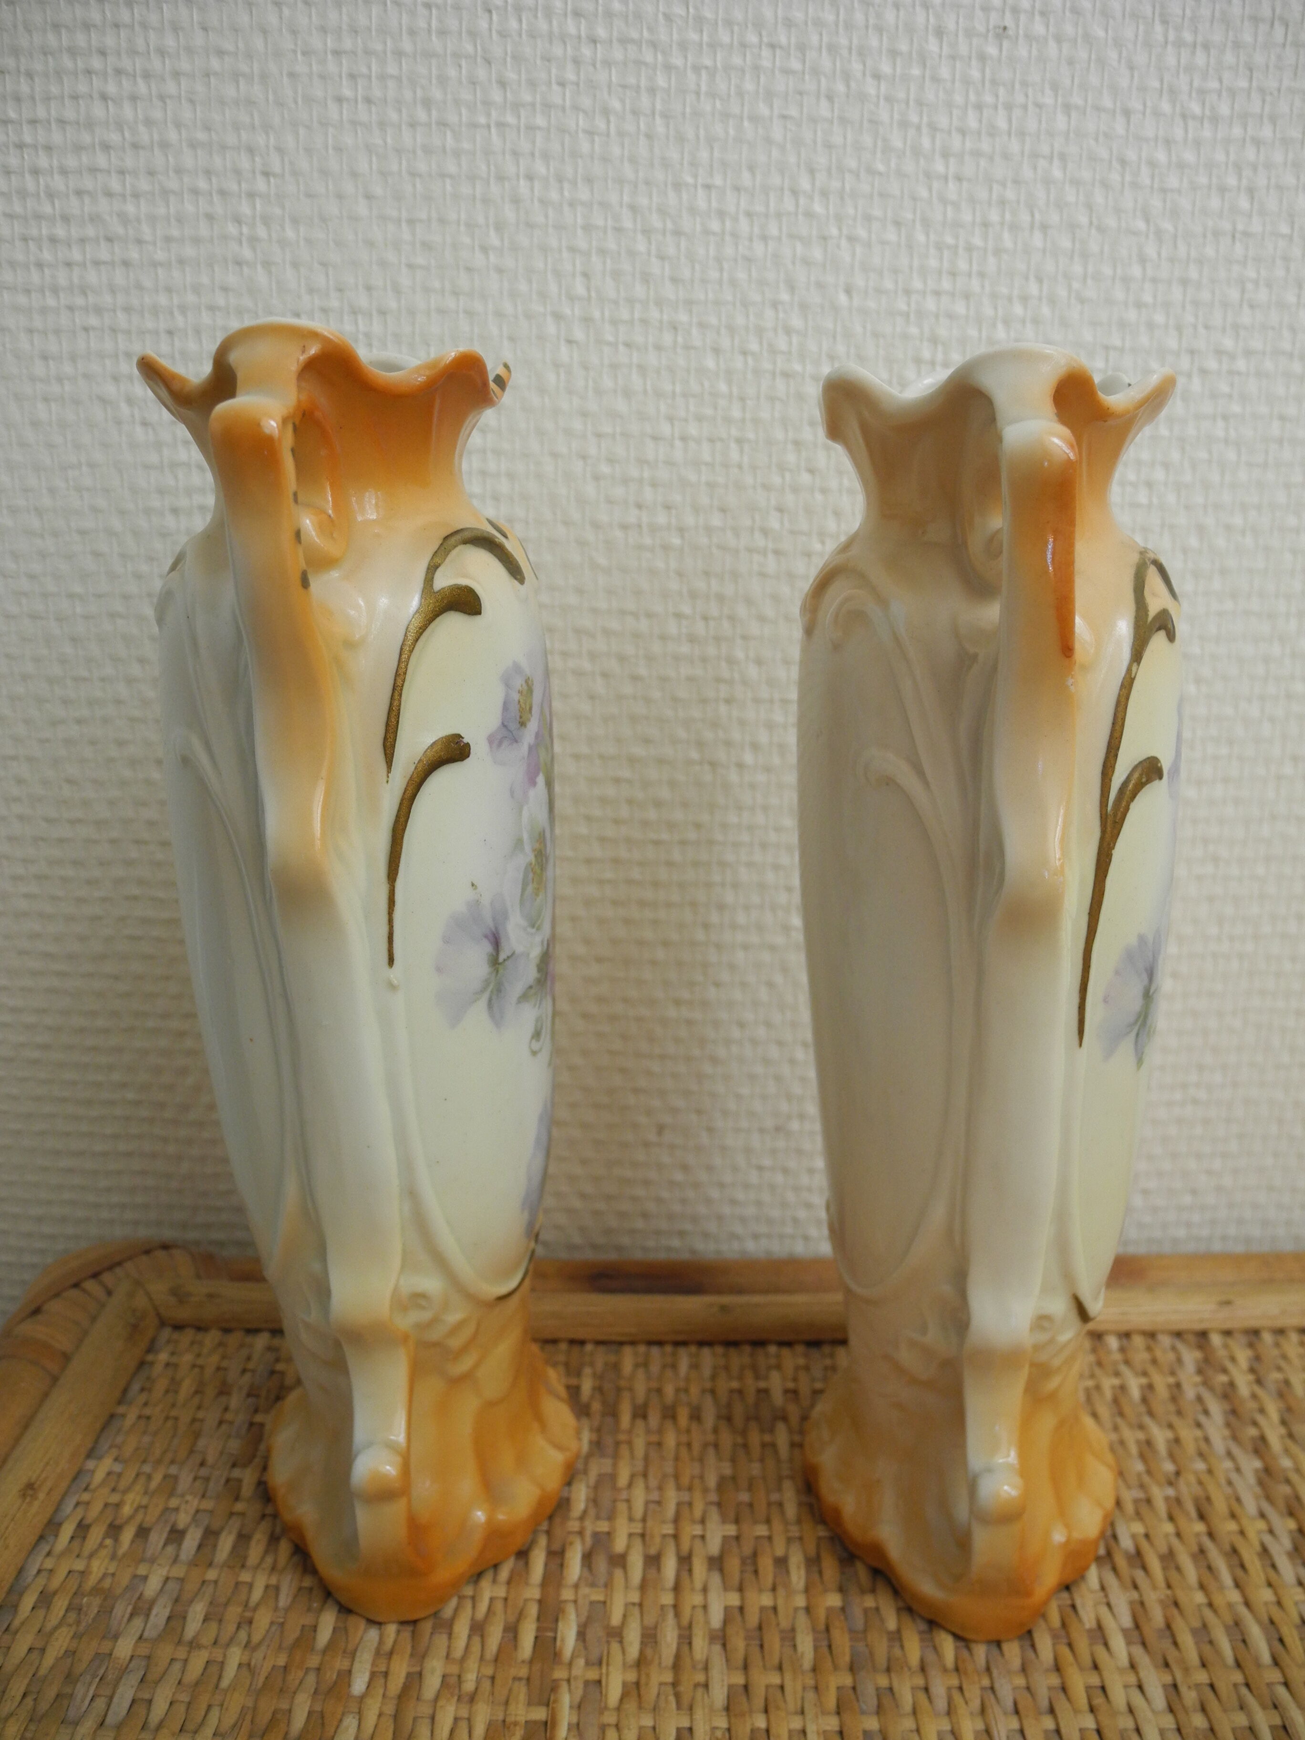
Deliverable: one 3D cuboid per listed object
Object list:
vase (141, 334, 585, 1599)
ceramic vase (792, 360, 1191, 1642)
[{"bbox_3d":[-0.059,0.024,0.306,0.079,0.256,0.102,-1,15,0],"label":"vase"},{"bbox_3d":[0.071,0.024,0.304,0.079,0.253,0.102,1,16,5],"label":"ceramic vase"}]

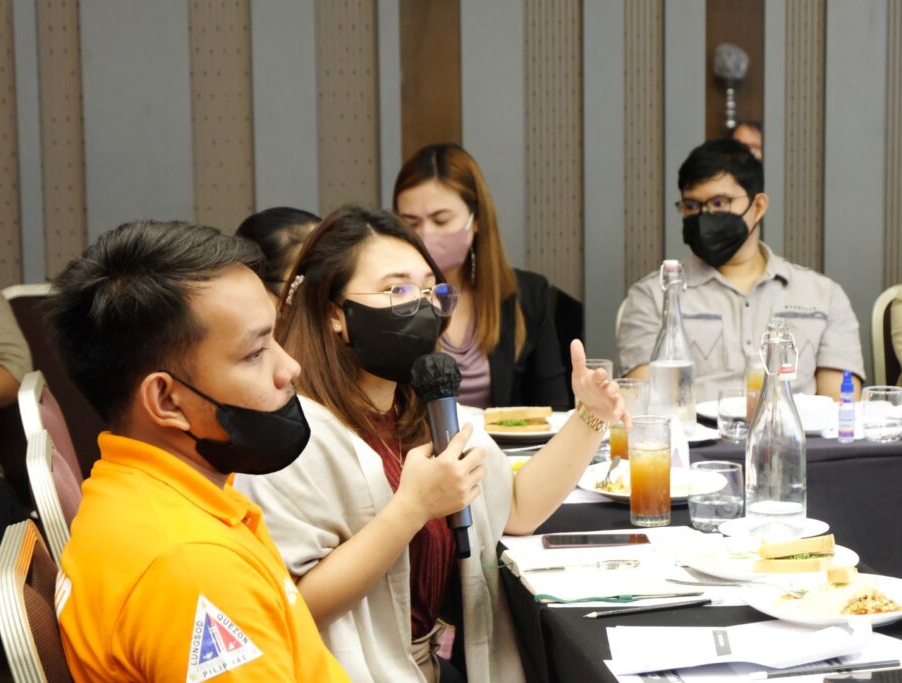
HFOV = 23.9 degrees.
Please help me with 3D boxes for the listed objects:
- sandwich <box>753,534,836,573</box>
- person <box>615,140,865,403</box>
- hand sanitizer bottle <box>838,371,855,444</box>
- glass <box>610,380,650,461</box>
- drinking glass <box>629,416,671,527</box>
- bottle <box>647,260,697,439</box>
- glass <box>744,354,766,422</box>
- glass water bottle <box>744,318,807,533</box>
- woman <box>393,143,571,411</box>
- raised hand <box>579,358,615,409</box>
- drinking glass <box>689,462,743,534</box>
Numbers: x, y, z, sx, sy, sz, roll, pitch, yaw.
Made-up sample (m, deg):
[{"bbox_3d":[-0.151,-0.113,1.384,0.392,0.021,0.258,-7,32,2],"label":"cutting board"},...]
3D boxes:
[{"bbox_3d":[0.450,0.276,2.821,0.100,0.045,0.068,-1,7,0],"label":"sandwich"},{"bbox_3d":[0.613,0.241,4.290,0.550,1.278,0.740,-1,7,-3],"label":"person"},{"bbox_3d":[0.705,0.115,3.798,0.029,0.129,0.029,1,8,11],"label":"hand sanitizer bottle"},{"bbox_3d":[0.302,0.145,3.583,0.061,0.155,0.061,0,7,6],"label":"glass"},{"bbox_3d":[0.296,0.192,3.155,0.060,0.153,0.060,-1,7,0],"label":"drinking glass"},{"bbox_3d":[0.399,0.012,3.836,0.085,0.314,0.085,-1,7,0],"label":"bottle"},{"bbox_3d":[0.570,0.094,3.890,0.060,0.149,0.060,-1,7,0],"label":"glass"},{"bbox_3d":[0.474,0.120,3.097,0.087,0.307,0.087,0,7,6],"label":"glass water bottle"},{"bbox_3d":[0.034,0.264,4.069,0.480,1.260,0.700,-1,7,0],"label":"woman"},{"bbox_3d":[0.214,0.063,3.050,0.090,0.130,0.115,-2,7,-9],"label":"raised hand"},{"bbox_3d":[0.394,0.230,3.161,0.083,0.092,0.083,0,7,6],"label":"drinking glass"}]

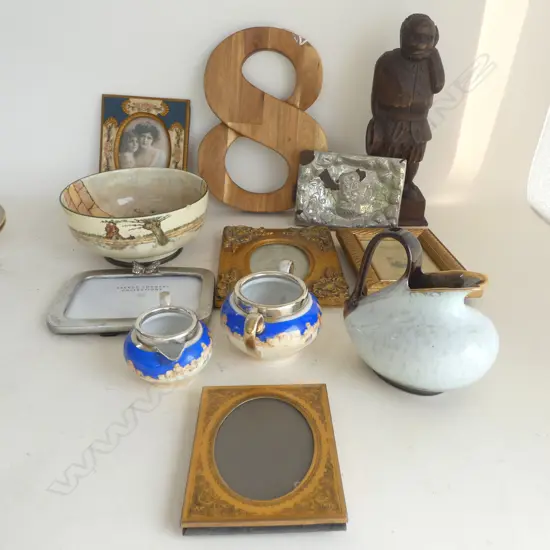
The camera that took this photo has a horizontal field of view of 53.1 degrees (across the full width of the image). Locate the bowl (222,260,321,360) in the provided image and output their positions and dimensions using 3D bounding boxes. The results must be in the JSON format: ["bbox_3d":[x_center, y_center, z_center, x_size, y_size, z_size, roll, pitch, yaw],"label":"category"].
[{"bbox_3d":[-0.004,0.044,0.612,0.113,0.070,0.152,10,30,15],"label":"bowl"}]

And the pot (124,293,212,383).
[{"bbox_3d":[-0.111,0.071,0.575,0.091,0.056,0.124,-6,30,-13],"label":"pot"}]

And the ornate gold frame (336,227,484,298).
[{"bbox_3d":[0.182,-0.018,0.782,0.146,0.017,0.196,-2,29,-4],"label":"ornate gold frame"}]

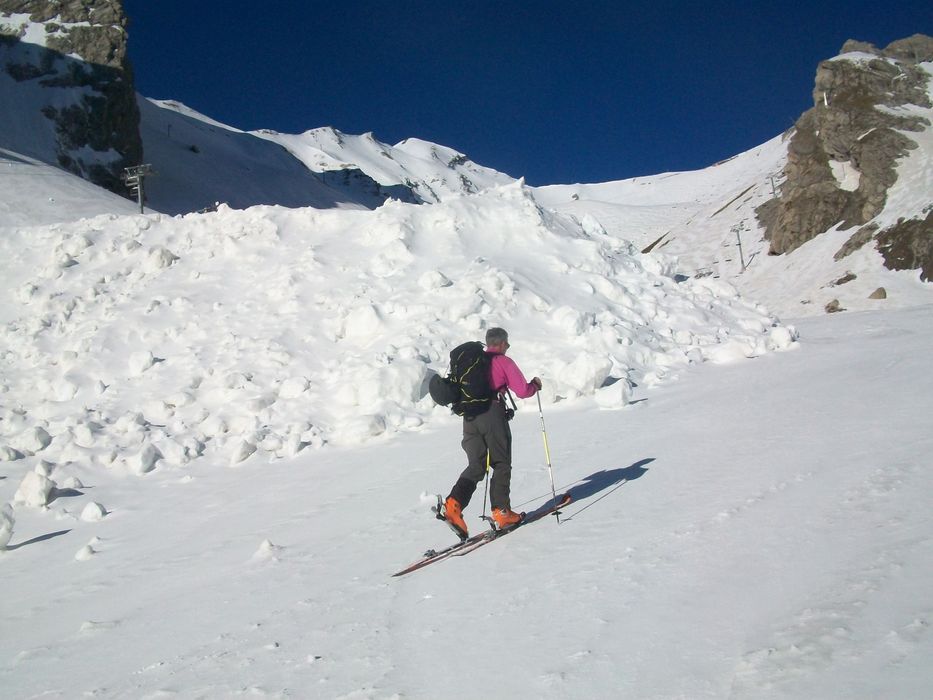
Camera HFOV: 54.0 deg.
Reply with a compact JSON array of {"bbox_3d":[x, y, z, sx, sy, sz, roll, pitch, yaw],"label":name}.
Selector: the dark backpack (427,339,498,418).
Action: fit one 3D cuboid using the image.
[{"bbox_3d":[-0.034,0.240,7.710,0.350,0.620,0.470,-5,-10,39],"label":"dark backpack"}]

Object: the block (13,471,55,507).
[{"bbox_3d":[-9.082,2.901,19.200,0.860,0.720,0.800,-3,-2,-24],"label":"block"}]

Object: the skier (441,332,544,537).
[{"bbox_3d":[0.195,0.695,7.860,0.620,1.780,0.880,-5,-2,39],"label":"skier"}]

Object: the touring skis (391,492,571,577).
[{"bbox_3d":[0.195,1.534,7.826,0.340,0.120,2.220,-11,0,40],"label":"touring skis"}]

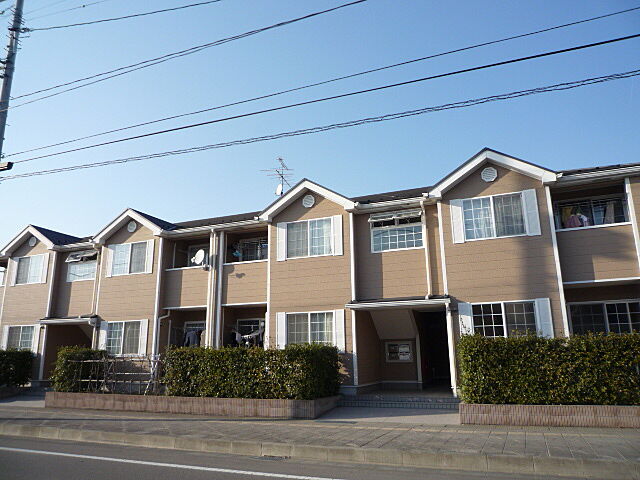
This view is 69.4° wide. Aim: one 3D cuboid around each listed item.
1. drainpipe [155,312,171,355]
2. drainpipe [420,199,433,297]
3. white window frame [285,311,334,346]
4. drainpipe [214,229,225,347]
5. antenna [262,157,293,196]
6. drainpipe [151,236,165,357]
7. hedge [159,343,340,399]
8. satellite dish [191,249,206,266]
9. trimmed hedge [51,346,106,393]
[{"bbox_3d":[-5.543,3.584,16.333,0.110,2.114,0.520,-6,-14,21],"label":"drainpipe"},{"bbox_3d":[3.083,0.211,13.448,0.100,2.915,0.100,-6,-14,21],"label":"drainpipe"},{"bbox_3d":[-0.301,2.788,13.951,1.645,1.235,0.100,-6,-14,21],"label":"white window frame"},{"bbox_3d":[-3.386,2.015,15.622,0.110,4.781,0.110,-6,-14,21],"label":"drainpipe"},{"bbox_3d":[-1.627,-2.703,20.738,1.420,2.040,1.750,-4,-13,11],"label":"antenna"},{"bbox_3d":[-5.779,2.208,16.367,0.120,4.718,0.120,-6,-14,21],"label":"drainpipe"},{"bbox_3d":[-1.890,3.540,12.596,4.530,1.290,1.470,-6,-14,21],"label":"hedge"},{"bbox_3d":[-4.217,0.619,16.083,0.420,0.580,0.480,9,-16,-35],"label":"satellite dish"},{"bbox_3d":[-7.678,4.165,14.884,0.600,1.290,1.500,-6,-14,21],"label":"trimmed hedge"}]

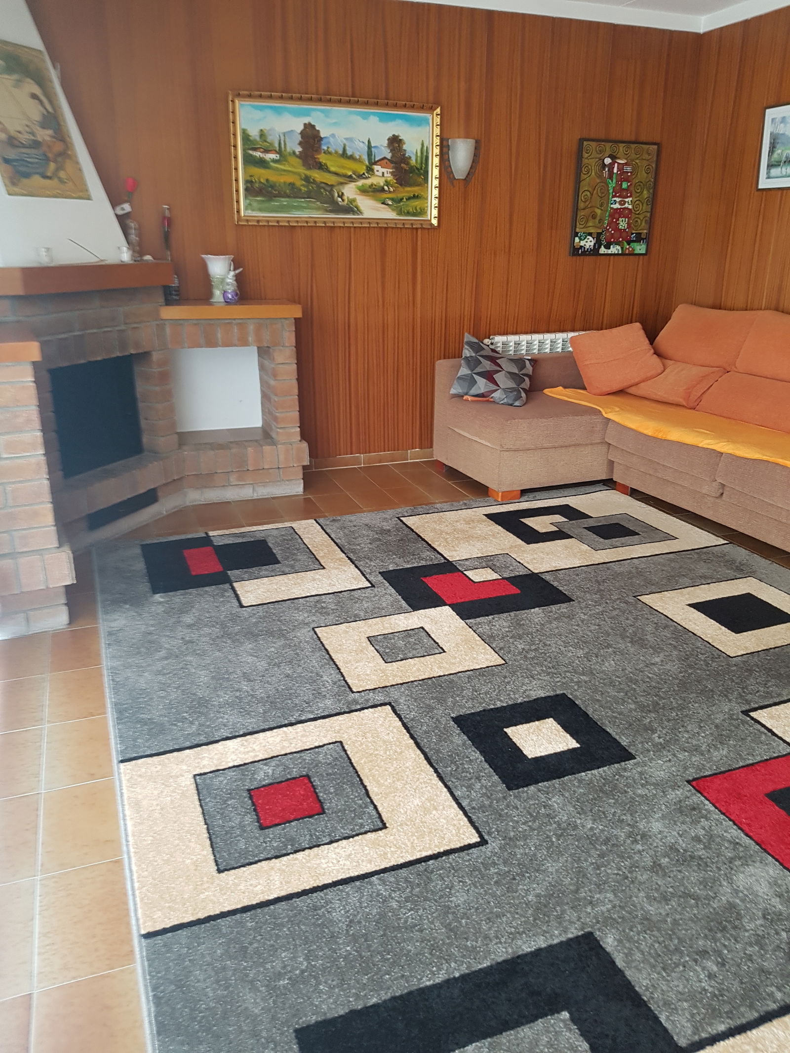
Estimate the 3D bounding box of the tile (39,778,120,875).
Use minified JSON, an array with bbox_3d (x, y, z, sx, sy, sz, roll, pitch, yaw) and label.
[{"bbox_3d":[-0.726,0.704,1.883,0.200,0.010,0.294,-7,22,-20],"label":"tile"}]

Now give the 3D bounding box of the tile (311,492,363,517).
[{"bbox_3d":[-0.303,-0.116,4.118,0.200,0.010,0.294,-7,22,-20],"label":"tile"}]

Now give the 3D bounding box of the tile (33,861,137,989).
[{"bbox_3d":[-0.621,0.803,1.623,0.200,0.010,0.294,-7,22,-20],"label":"tile"}]

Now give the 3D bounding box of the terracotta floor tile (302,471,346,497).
[{"bbox_3d":[-0.408,-0.214,4.378,0.200,0.010,0.294,-7,22,-20],"label":"terracotta floor tile"}]

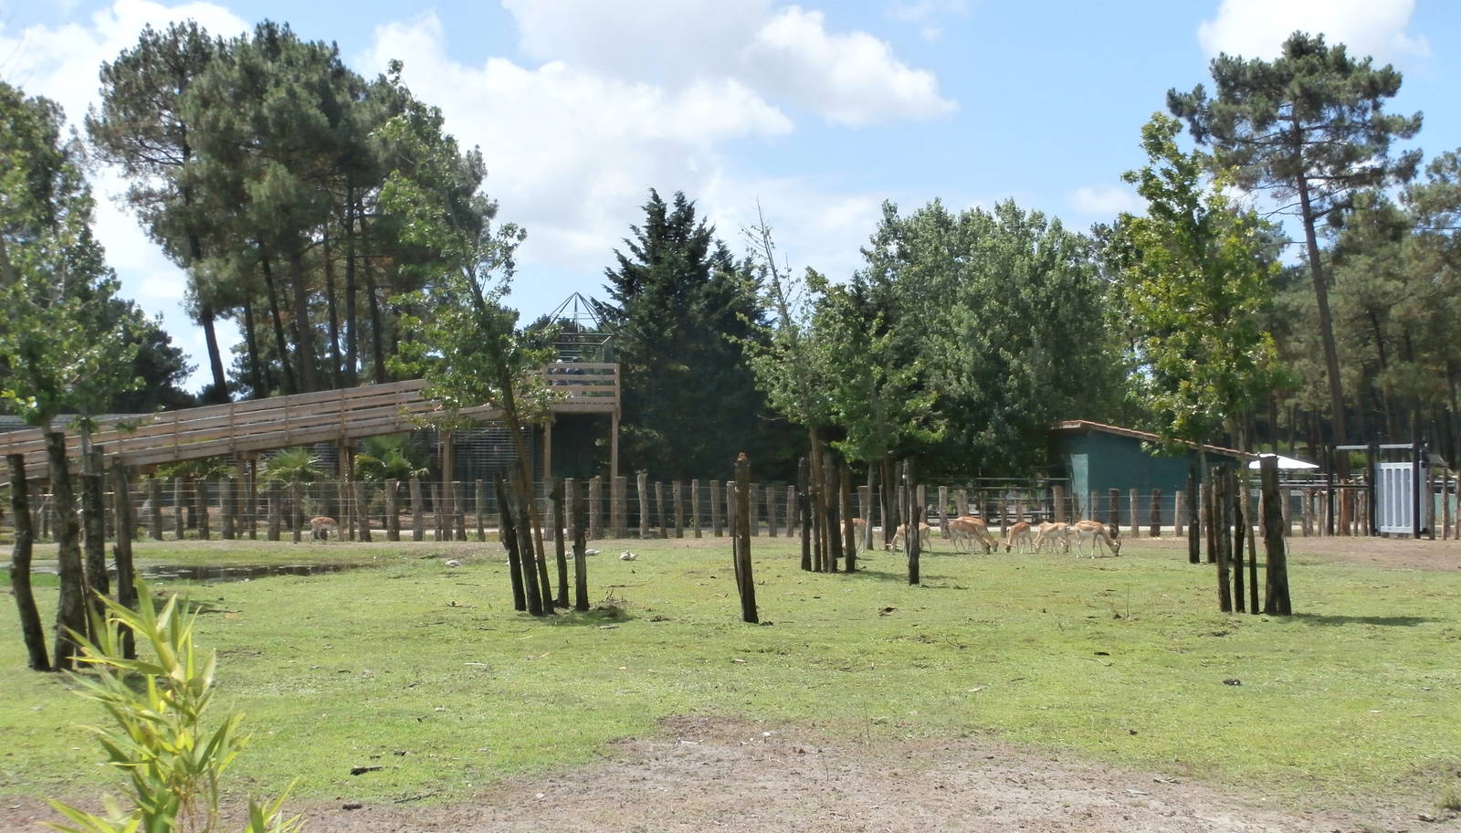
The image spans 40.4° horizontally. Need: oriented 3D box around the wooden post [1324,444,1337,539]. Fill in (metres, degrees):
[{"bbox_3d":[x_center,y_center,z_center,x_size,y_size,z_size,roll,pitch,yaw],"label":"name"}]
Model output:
[{"bbox_3d":[14.575,1.801,48.177,0.170,2.213,0.170,0,-1,0],"label":"wooden post"}]

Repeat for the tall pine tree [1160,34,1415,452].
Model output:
[{"bbox_3d":[18.780,-4.696,66.228,8.400,16.349,8.000,0,-2,0],"label":"tall pine tree"}]

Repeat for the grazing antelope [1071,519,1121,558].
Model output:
[{"bbox_3d":[6.877,2.291,37.300,0.950,0.739,0.280,-1,-2,20],"label":"grazing antelope"}]

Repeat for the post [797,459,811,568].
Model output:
[{"bbox_3d":[1.297,1.675,34.158,0.160,1.912,0.160,-1,-1,0],"label":"post"}]

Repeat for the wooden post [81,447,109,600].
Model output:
[{"bbox_3d":[-5.296,1.175,16.490,0.200,1.809,0.200,0,-2,0],"label":"wooden post"}]

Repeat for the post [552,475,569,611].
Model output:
[{"bbox_3d":[-2.152,1.627,25.377,0.150,1.660,0.140,-2,-1,0],"label":"post"}]

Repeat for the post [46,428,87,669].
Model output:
[{"bbox_3d":[-5.405,1.099,16.208,0.290,1.946,0.230,0,-2,0],"label":"post"}]

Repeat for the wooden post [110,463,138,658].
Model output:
[{"bbox_3d":[-5.847,1.370,19.138,0.170,1.932,0.160,-3,-1,0],"label":"wooden post"}]

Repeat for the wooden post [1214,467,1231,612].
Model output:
[{"bbox_3d":[5.683,1.423,22.913,0.150,1.672,0.150,-3,-2,0],"label":"wooden post"}]

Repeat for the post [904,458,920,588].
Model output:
[{"bbox_3d":[2.584,1.515,28.179,0.190,1.782,0.170,-2,-2,0],"label":"post"}]

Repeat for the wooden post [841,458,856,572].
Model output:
[{"bbox_3d":[1.979,1.653,33.321,0.160,1.925,0.155,-3,-1,0],"label":"wooden post"}]

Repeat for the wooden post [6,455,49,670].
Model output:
[{"bbox_3d":[-6.441,1.338,18.227,0.200,1.970,0.170,-7,-1,0],"label":"wooden post"}]

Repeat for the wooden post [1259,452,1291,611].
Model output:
[{"bbox_3d":[6.694,1.455,24.448,0.290,1.975,0.270,-3,-1,0],"label":"wooden post"}]

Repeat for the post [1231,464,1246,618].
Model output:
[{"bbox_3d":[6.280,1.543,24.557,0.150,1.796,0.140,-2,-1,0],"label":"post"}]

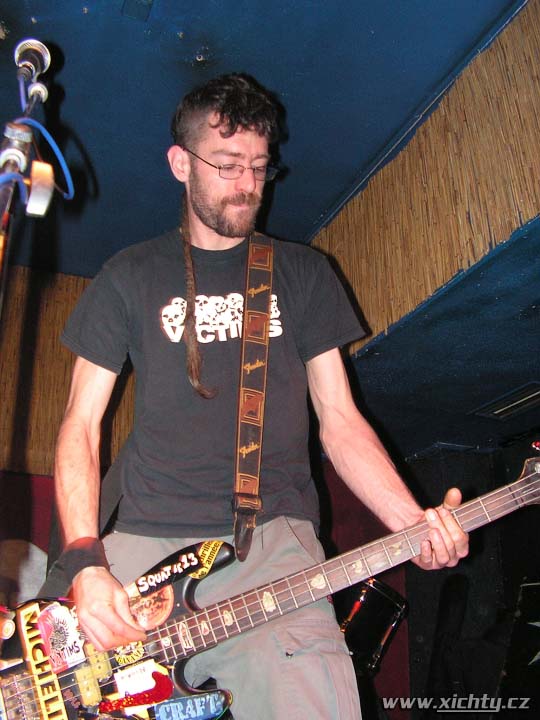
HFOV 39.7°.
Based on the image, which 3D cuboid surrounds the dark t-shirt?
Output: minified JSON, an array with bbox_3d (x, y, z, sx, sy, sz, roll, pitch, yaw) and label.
[{"bbox_3d":[-0.113,0.045,1.515,0.600,0.650,0.270,3,-22,-9],"label":"dark t-shirt"}]

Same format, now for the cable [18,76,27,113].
[{"bbox_3d":[-0.331,-0.355,1.000,0.010,0.060,0.012,-1,-21,0],"label":"cable"}]

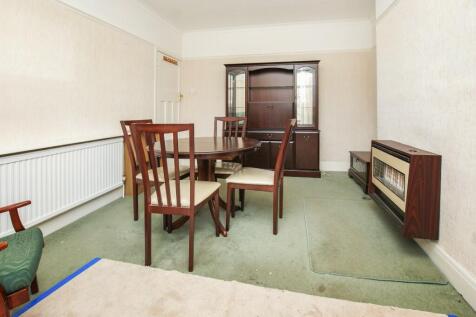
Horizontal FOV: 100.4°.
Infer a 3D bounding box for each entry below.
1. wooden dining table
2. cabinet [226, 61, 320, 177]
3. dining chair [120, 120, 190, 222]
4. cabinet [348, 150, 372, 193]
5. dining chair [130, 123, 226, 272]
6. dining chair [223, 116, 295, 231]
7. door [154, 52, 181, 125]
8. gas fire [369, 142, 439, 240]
[{"bbox_3d":[-0.316,0.235,2.020,1.091,0.765,0.989,2,9,12],"label":"wooden dining table"},{"bbox_3d":[0.592,-0.679,3.550,1.540,1.856,0.428,2,9,11],"label":"cabinet"},{"bbox_3d":[-0.836,0.092,2.086,0.581,1.010,0.490,3,10,20],"label":"dining chair"},{"bbox_3d":[1.969,0.184,2.938,0.428,0.408,0.714,2,9,14],"label":"cabinet"},{"bbox_3d":[-0.450,0.222,1.553,0.490,1.010,0.581,2,9,10],"label":"dining chair"},{"bbox_3d":[0.247,0.121,1.966,0.581,1.010,0.490,3,9,18],"label":"dining chair"},{"bbox_3d":[-1.224,-0.771,3.529,0.060,2.009,0.683,2,9,14],"label":"door"},{"bbox_3d":[1.418,0.224,1.754,0.224,0.586,0.714,2,9,14],"label":"gas fire"}]

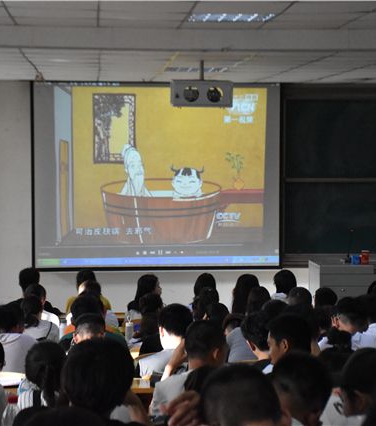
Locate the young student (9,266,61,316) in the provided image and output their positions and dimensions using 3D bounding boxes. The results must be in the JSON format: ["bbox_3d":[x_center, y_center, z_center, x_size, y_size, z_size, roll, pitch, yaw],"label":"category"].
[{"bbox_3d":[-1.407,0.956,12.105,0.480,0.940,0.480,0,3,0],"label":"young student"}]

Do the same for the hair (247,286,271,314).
[{"bbox_3d":[0.586,0.735,11.000,0.190,0.270,0.210,0,3,-4],"label":"hair"}]

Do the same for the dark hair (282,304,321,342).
[{"bbox_3d":[0.639,0.616,7.500,0.200,0.220,0.230,1,3,16],"label":"dark hair"}]

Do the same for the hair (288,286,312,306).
[{"bbox_3d":[0.794,0.600,9.400,0.170,0.190,0.200,0,3,-9],"label":"hair"}]

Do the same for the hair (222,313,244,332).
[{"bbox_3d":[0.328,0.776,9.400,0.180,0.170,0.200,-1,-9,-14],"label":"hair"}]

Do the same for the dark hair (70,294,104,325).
[{"bbox_3d":[-0.704,0.666,9.200,0.190,0.220,0.220,0,3,-1],"label":"dark hair"}]

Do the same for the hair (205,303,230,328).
[{"bbox_3d":[0.221,0.769,10.000,0.180,0.200,0.200,0,-2,-9],"label":"hair"}]

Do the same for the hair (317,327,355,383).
[{"bbox_3d":[0.604,0.579,5.400,0.175,0.230,0.220,0,4,-5],"label":"hair"}]

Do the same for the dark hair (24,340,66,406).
[{"bbox_3d":[-0.577,0.654,5.400,0.172,0.250,0.220,0,4,-3],"label":"dark hair"}]

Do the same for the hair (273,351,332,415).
[{"bbox_3d":[0.355,0.518,4.100,0.180,0.210,0.210,0,3,2],"label":"hair"}]

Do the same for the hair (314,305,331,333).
[{"bbox_3d":[0.922,0.735,9.200,0.180,0.200,0.200,0,3,-4],"label":"hair"}]

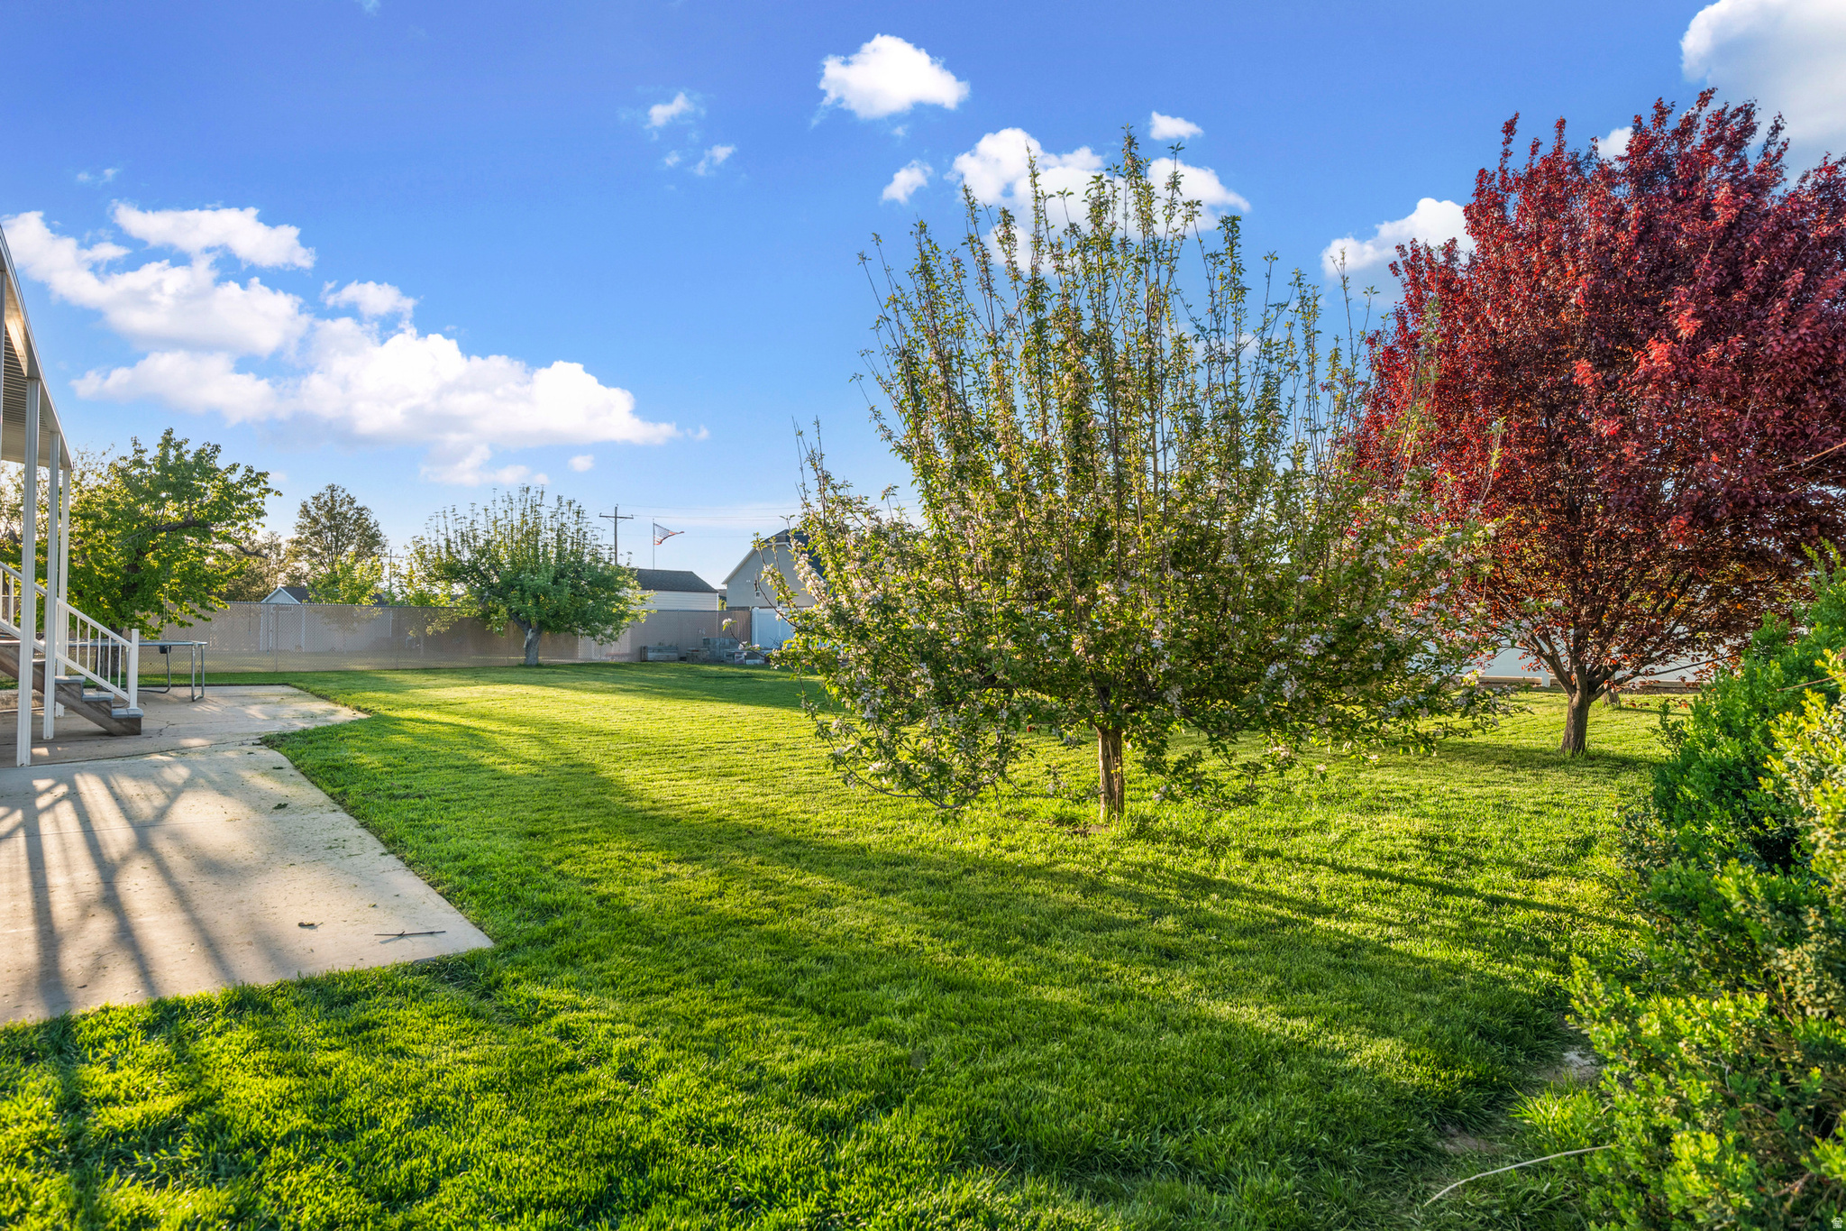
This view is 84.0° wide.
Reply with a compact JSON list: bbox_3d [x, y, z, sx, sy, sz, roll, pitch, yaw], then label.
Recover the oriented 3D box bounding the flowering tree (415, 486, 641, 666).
[{"bbox_3d":[-12.500,-1.270,32.800,7.000,5.800,6.700,0,-1,0],"label":"flowering tree"}]

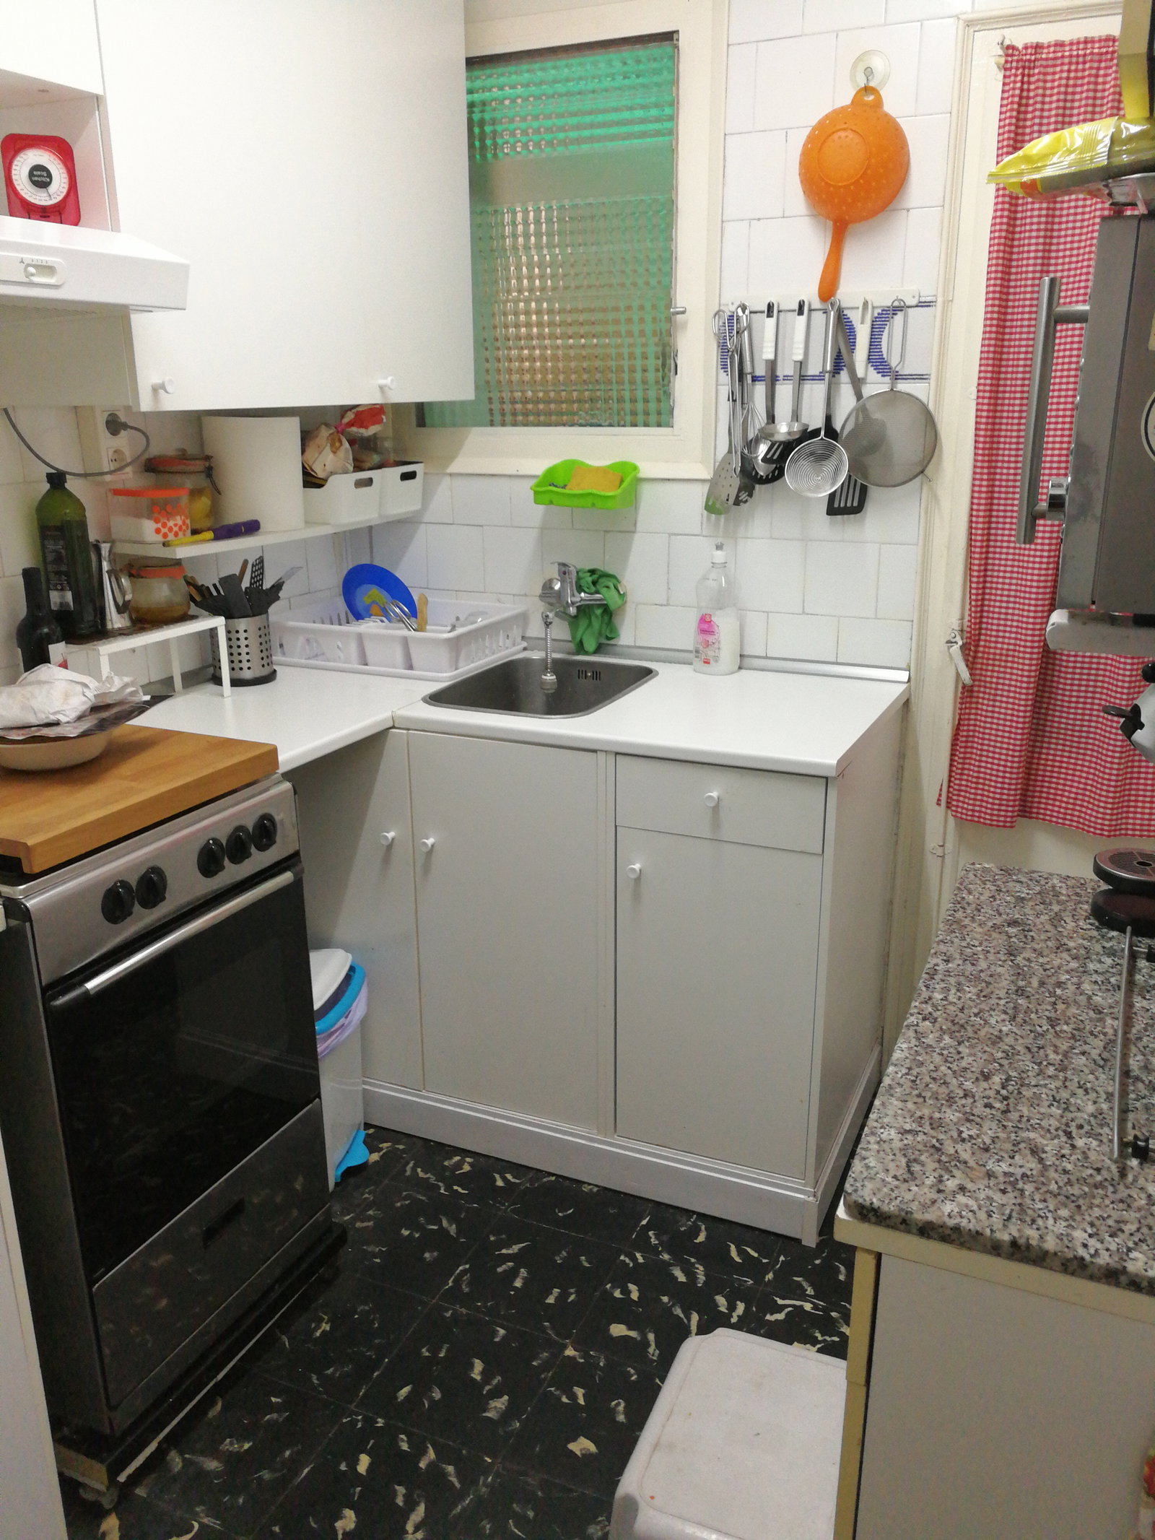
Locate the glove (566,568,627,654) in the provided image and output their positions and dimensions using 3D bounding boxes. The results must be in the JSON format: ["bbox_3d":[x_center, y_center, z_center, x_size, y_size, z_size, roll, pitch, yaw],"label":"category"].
[{"bbox_3d":[0.039,-0.346,2.620,0.120,0.175,0.075,7,20,24],"label":"glove"}]

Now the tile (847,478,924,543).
[{"bbox_3d":[0.608,-0.523,2.368,0.149,0.151,0.010,7,18,23],"label":"tile"}]

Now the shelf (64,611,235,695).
[{"bbox_3d":[-0.786,-0.178,2.178,0.126,0.157,0.332,6,18,20],"label":"shelf"}]

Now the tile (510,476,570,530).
[{"bbox_3d":[-0.078,-0.590,2.654,0.150,0.115,0.010,7,20,24],"label":"tile"}]

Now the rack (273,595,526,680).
[{"bbox_3d":[-0.392,-0.299,2.669,0.439,0.101,0.356,7,19,23],"label":"rack"}]

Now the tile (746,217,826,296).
[{"bbox_3d":[0.404,-0.980,2.311,0.148,0.151,0.010,7,19,23],"label":"tile"}]

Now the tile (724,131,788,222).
[{"bbox_3d":[0.341,-1.141,2.312,0.121,0.152,0.010,7,18,23],"label":"tile"}]

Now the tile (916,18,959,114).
[{"bbox_3d":[0.641,-1.249,2.140,0.061,0.150,0.010,7,18,23],"label":"tile"}]

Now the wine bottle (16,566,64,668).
[{"bbox_3d":[-0.884,-0.188,1.989,0.074,0.289,0.074,-4,18,-13],"label":"wine bottle"}]

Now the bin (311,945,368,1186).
[{"bbox_3d":[-0.554,0.591,2.371,0.280,0.412,0.270,4,17,12],"label":"bin"}]

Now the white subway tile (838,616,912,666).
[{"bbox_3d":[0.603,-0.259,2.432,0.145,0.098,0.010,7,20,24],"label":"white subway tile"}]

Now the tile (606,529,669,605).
[{"bbox_3d":[0.130,-0.440,2.617,0.149,0.151,0.010,7,18,23],"label":"tile"}]

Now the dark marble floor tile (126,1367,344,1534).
[{"bbox_3d":[-0.504,0.988,1.764,0.249,0.008,0.249,8,18,23],"label":"dark marble floor tile"}]

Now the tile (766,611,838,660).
[{"bbox_3d":[0.470,-0.278,2.507,0.149,0.092,0.010,7,18,23],"label":"tile"}]

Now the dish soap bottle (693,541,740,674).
[{"bbox_3d":[0.292,-0.341,2.504,0.092,0.270,0.066,12,21,34],"label":"dish soap bottle"}]

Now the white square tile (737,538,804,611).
[{"bbox_3d":[0.403,-0.404,2.500,0.149,0.151,0.010,7,18,23],"label":"white square tile"}]

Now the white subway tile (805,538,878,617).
[{"bbox_3d":[0.540,-0.388,2.447,0.150,0.150,0.010,7,18,23],"label":"white subway tile"}]

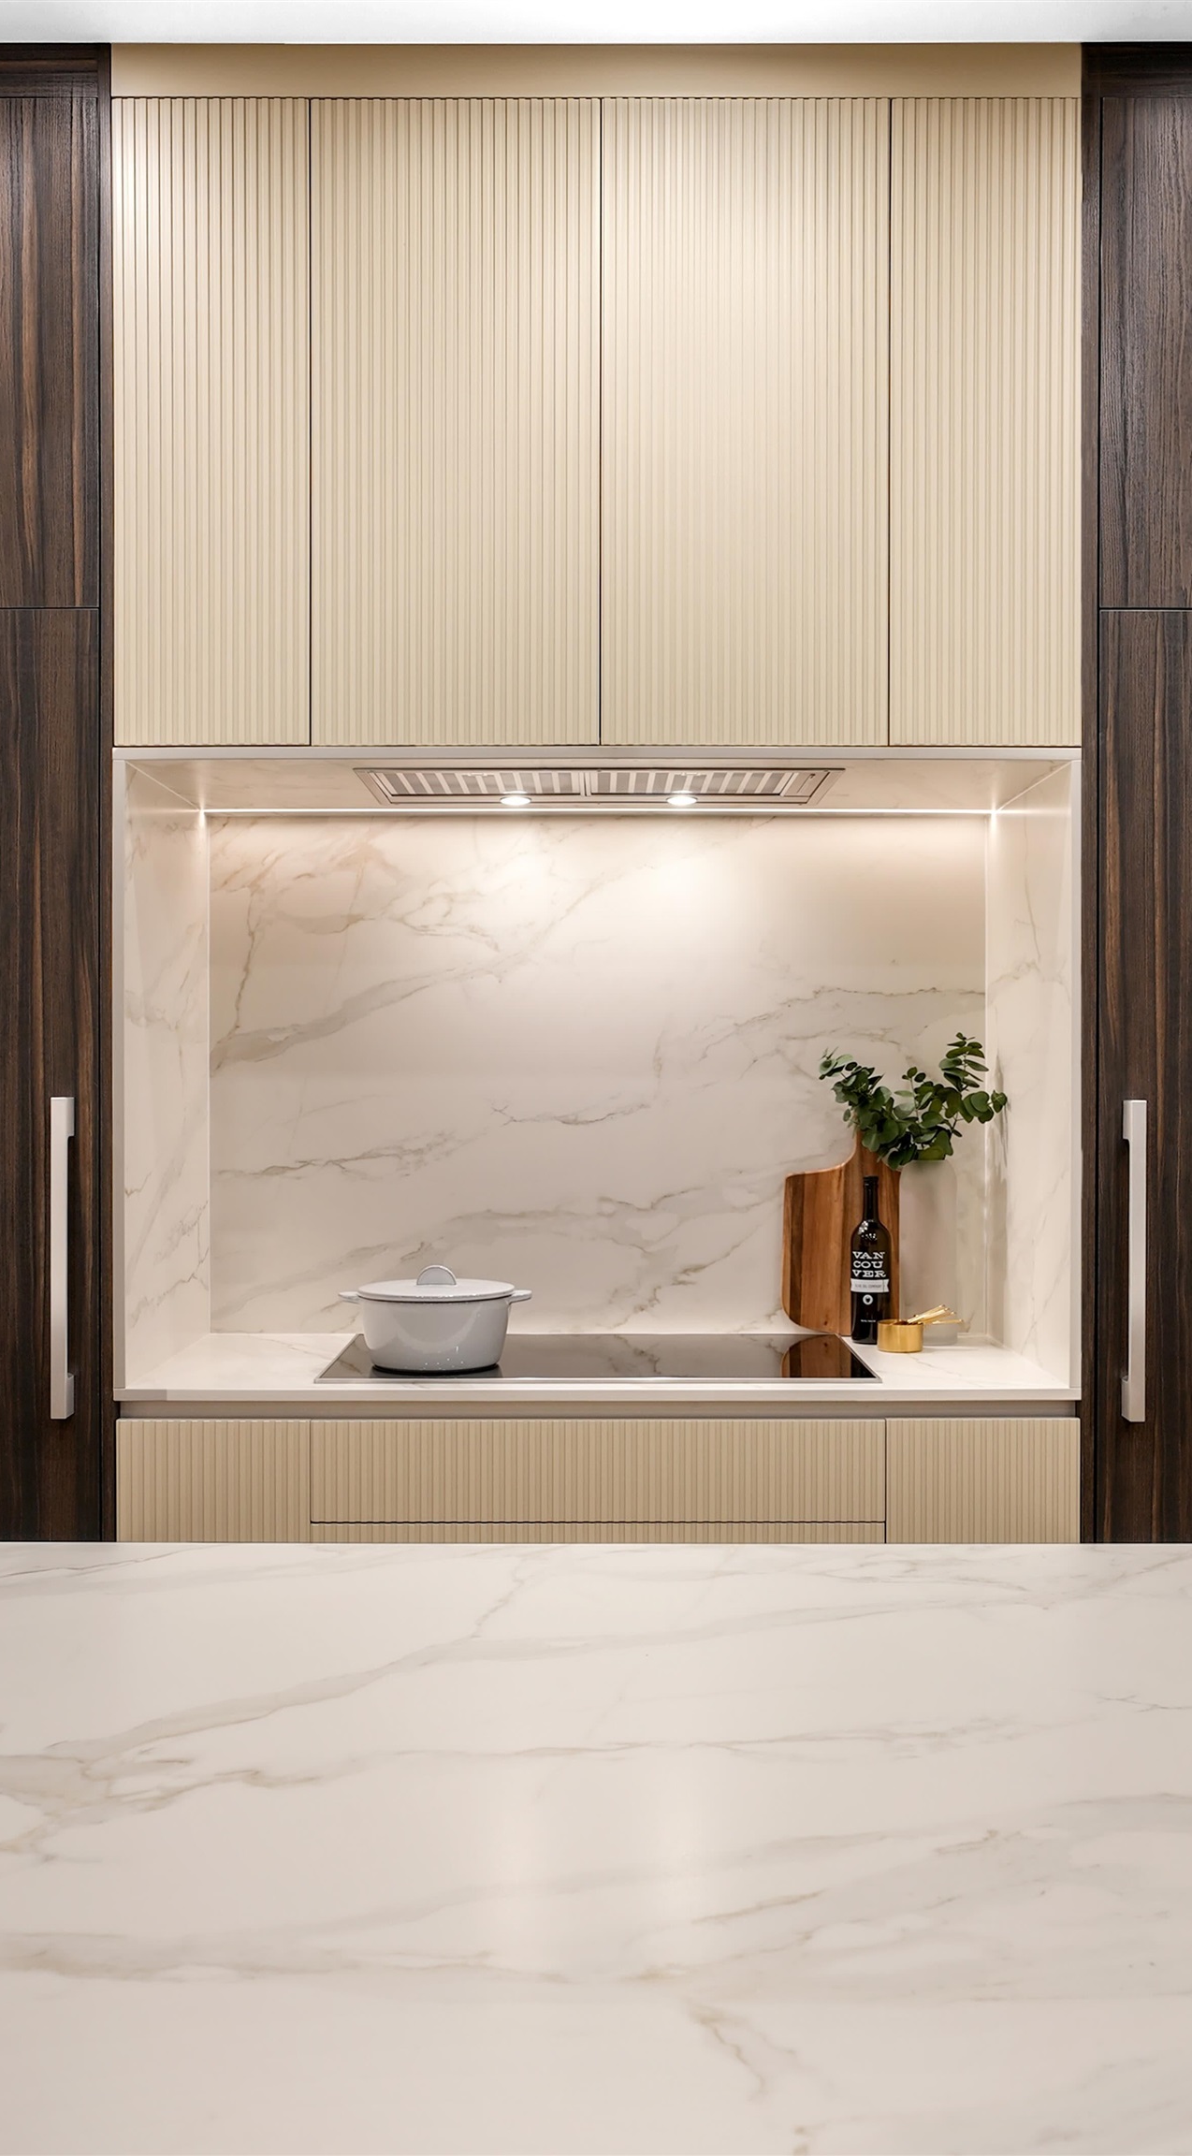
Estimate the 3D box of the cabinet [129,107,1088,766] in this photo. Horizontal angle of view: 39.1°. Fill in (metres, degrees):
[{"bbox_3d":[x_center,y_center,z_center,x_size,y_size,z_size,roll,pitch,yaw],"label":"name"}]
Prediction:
[{"bbox_3d":[0.002,-1.048,2.965,1.548,1.044,0.570,0,0,0],"label":"cabinet"}]

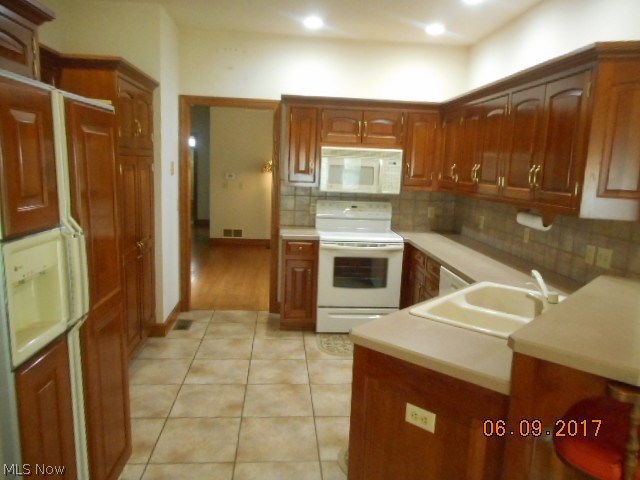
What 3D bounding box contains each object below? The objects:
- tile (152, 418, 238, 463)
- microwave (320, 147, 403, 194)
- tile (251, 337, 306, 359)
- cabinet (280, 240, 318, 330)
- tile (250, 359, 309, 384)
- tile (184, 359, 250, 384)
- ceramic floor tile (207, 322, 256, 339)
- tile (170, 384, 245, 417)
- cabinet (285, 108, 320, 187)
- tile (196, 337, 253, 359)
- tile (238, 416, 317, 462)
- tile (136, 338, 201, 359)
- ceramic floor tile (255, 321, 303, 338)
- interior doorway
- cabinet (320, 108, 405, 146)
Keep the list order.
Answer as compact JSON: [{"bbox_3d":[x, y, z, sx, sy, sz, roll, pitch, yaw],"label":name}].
[{"bbox_3d":[-0.689,1.131,2.622,0.440,0.010,0.431,1,9,-5],"label":"tile"},{"bbox_3d":[0.373,-0.673,4.505,0.757,0.405,0.400,1,9,-5],"label":"microwave"},{"bbox_3d":[-0.348,0.928,3.926,0.440,0.010,0.431,1,9,-5],"label":"tile"},{"bbox_3d":[-0.210,0.385,4.449,0.325,0.870,0.610,1,8,-5],"label":"cabinet"},{"bbox_3d":[-0.305,0.976,3.424,0.427,0.010,0.427,1,8,-5],"label":"tile"},{"bbox_3d":[-0.757,0.989,3.466,0.440,0.010,0.431,1,9,-5],"label":"tile"},{"bbox_3d":[-0.826,0.848,4.310,0.440,0.010,0.431,1,9,-5],"label":"ceramic floor tile"},{"bbox_3d":[-0.723,1.060,3.044,0.440,0.010,0.431,1,9,-5],"label":"tile"},{"bbox_3d":[-0.188,-0.886,4.400,0.345,0.750,0.335,1,8,-5],"label":"cabinet"},{"bbox_3d":[-0.792,0.918,3.888,0.440,0.010,0.431,1,9,-5],"label":"tile"},{"bbox_3d":[-0.232,1.104,2.571,0.427,0.010,0.427,1,8,-5],"label":"tile"},{"bbox_3d":[-1.204,0.890,3.773,0.427,0.010,0.427,1,8,-5],"label":"tile"},{"bbox_3d":[-0.382,0.857,4.348,0.440,0.010,0.431,1,9,-5],"label":"ceramic floor tile"},{"bbox_3d":[-0.891,-0.314,4.641,0.993,2.145,0.110,1,8,-5],"label":"interior doorway"},{"bbox_3d":[0.380,-1.057,4.423,0.780,0.375,0.335,1,8,-5],"label":"cabinet"}]

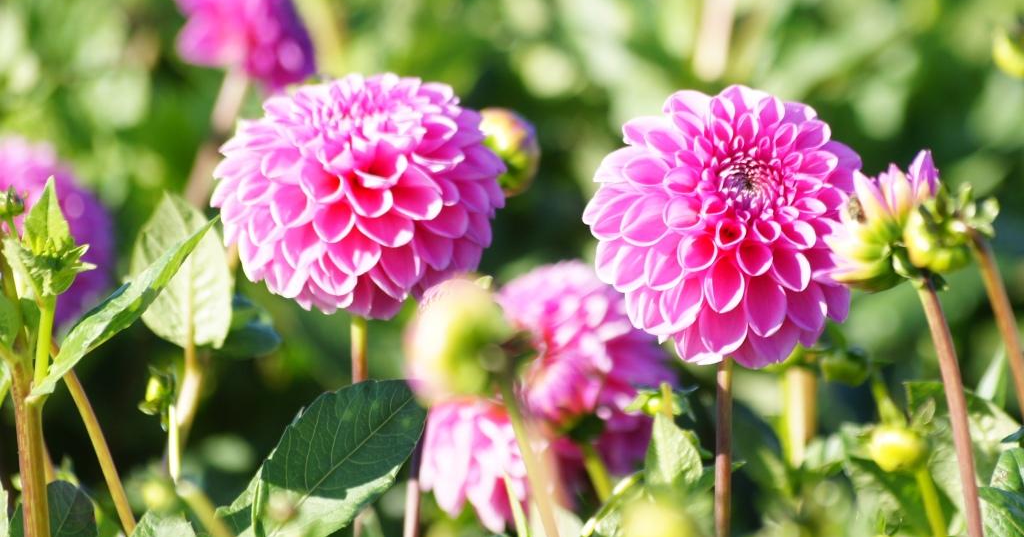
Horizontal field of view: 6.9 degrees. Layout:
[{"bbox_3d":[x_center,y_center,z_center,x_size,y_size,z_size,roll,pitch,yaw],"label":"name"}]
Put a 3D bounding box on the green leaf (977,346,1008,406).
[{"bbox_3d":[0.186,0.042,3.300,0.009,0.024,0.008,13,6,-11],"label":"green leaf"}]

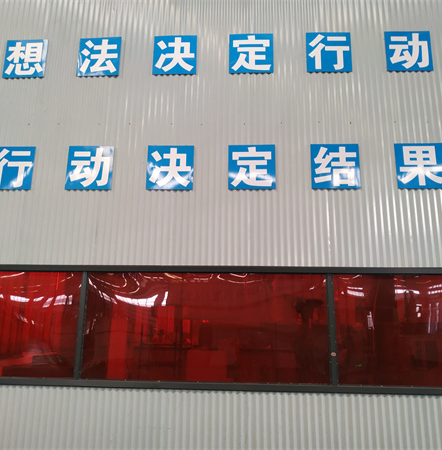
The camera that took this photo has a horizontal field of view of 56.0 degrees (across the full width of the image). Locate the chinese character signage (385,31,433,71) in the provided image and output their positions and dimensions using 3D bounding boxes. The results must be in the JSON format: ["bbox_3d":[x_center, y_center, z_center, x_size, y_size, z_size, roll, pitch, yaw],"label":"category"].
[{"bbox_3d":[2.103,-1.950,4.678,0.505,0.505,0.025,0,-13,3],"label":"chinese character signage"}]

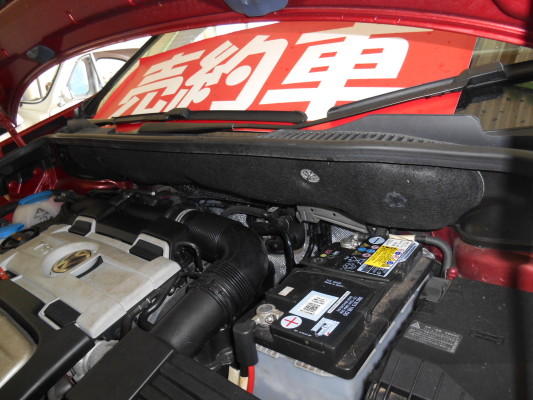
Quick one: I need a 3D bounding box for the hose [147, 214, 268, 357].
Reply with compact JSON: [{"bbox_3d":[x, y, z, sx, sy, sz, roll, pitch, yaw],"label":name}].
[{"bbox_3d":[-0.105,0.130,0.650,0.200,0.165,0.230,5,22,39],"label":"hose"}]

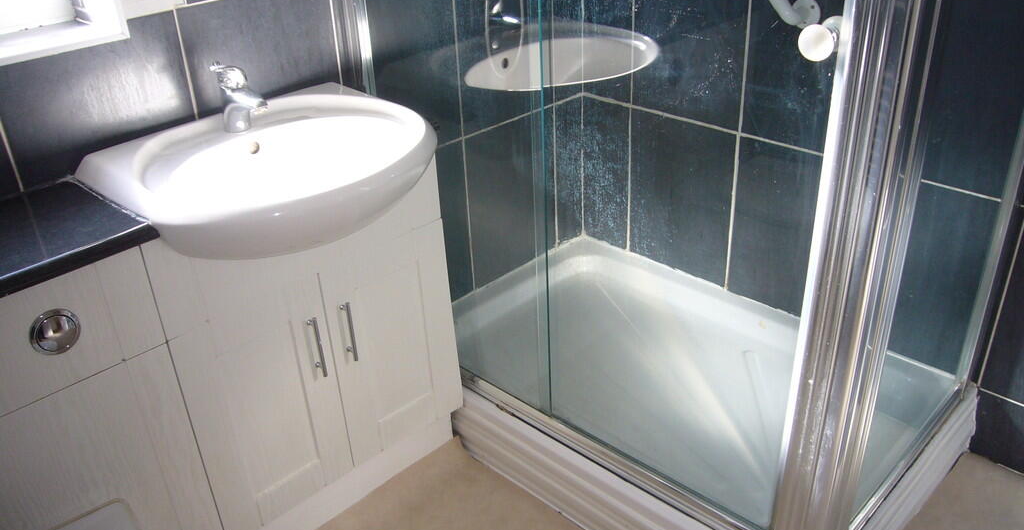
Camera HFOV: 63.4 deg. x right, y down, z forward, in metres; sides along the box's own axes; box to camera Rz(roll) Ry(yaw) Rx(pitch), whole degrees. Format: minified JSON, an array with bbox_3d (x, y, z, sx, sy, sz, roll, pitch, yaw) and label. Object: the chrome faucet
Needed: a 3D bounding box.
[{"bbox_3d":[-0.499,-0.301,1.465,0.080,0.138,0.128,-27,37,-37],"label":"chrome faucet"}]

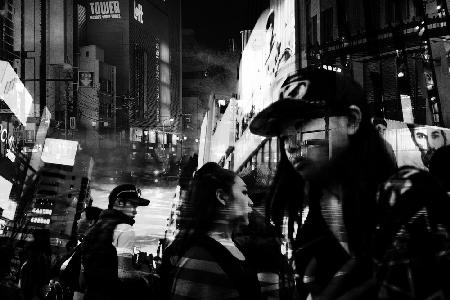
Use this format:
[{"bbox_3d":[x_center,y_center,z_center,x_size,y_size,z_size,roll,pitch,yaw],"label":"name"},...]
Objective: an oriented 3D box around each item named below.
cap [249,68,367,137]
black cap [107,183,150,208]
[{"bbox_3d":[0.178,-0.109,1.420,0.270,0.145,0.180,-2,-6,-43],"label":"cap"},{"bbox_3d":[-0.620,0.302,4.300,0.270,0.150,0.178,1,-2,10],"label":"black cap"}]

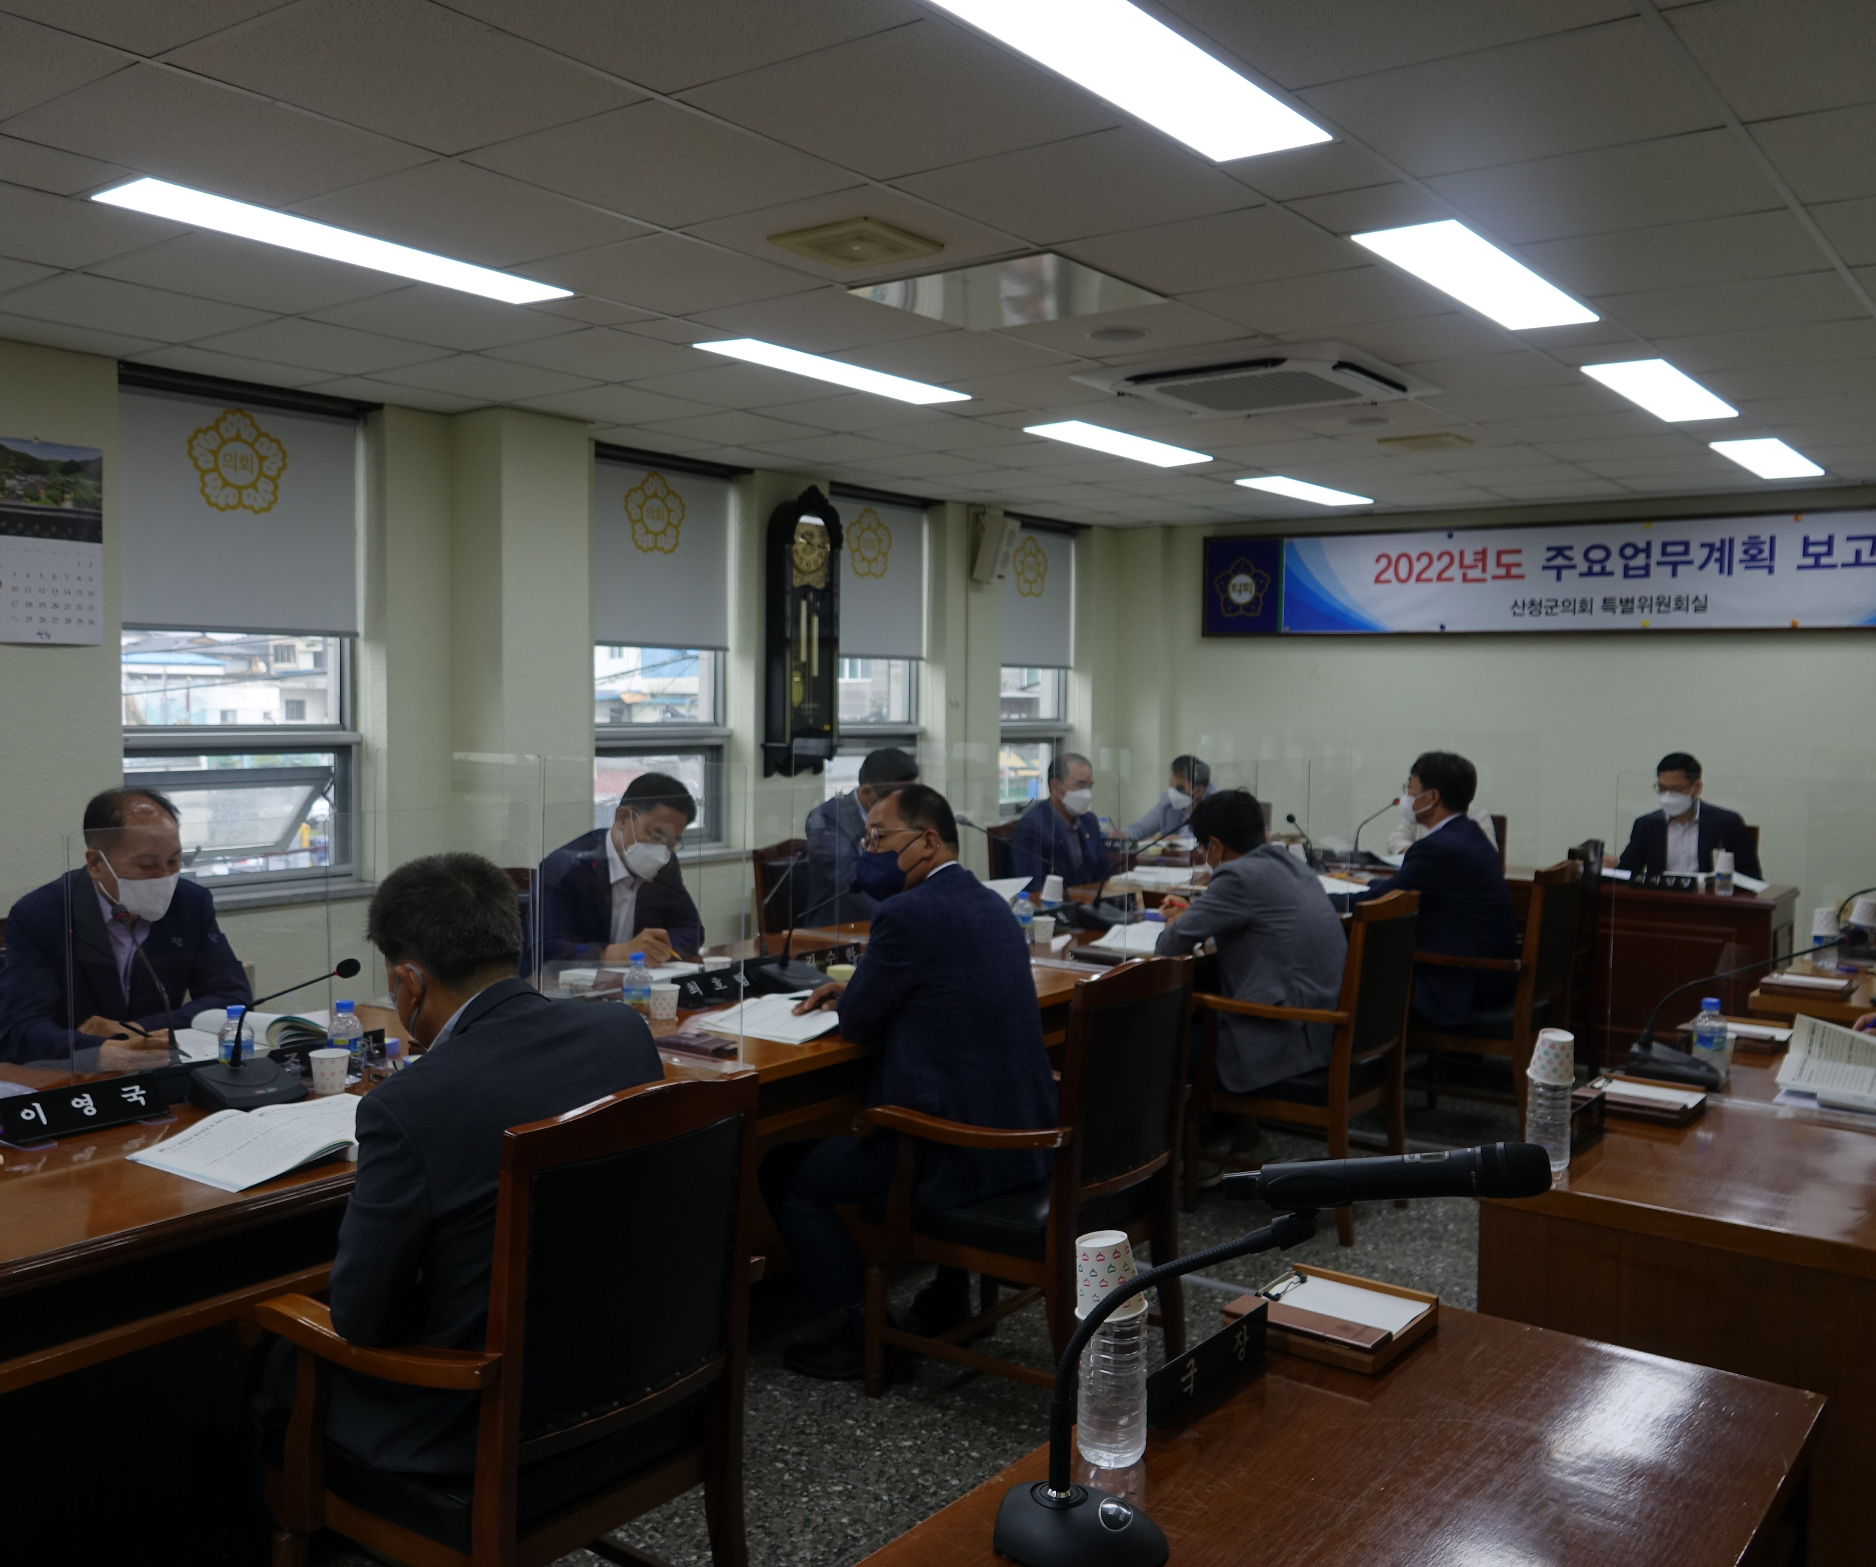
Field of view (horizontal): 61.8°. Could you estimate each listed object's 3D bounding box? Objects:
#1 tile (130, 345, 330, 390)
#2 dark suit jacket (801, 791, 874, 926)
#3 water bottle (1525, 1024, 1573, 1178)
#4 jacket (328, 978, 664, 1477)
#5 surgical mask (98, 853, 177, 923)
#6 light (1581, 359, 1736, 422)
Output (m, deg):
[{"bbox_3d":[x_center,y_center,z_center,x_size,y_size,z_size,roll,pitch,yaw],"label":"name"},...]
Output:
[{"bbox_3d":[-2.333,-1.404,5.259,0.420,0.020,0.600,3,4,37],"label":"tile"},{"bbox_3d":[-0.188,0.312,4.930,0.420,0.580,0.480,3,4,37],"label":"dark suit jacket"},{"bbox_3d":[0.890,0.457,2.274,0.070,0.202,0.070,3,4,37],"label":"water bottle"},{"bbox_3d":[-0.642,0.598,2.361,0.480,0.620,0.510,3,4,38],"label":"jacket"},{"bbox_3d":[-1.632,0.217,3.190,0.100,0.115,0.140,26,16,28],"label":"surgical mask"},{"bbox_3d":[2.504,-1.360,5.396,0.280,0.050,1.180,3,4,37],"label":"light"}]

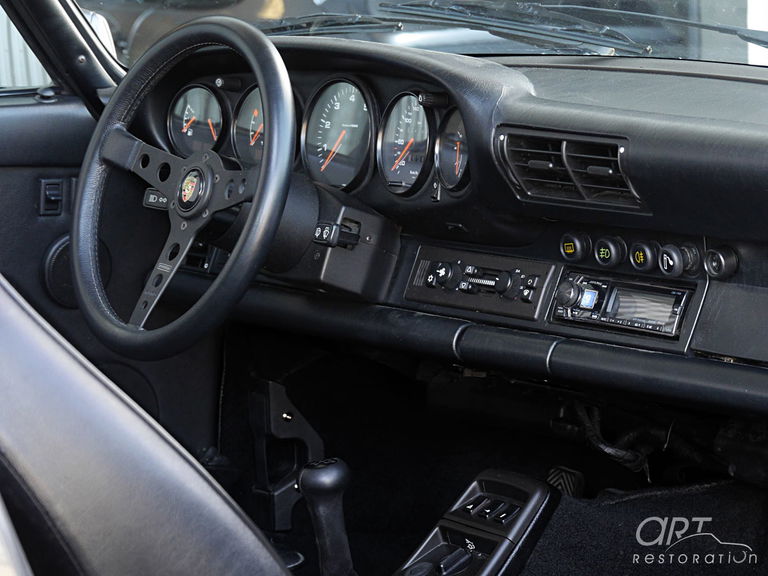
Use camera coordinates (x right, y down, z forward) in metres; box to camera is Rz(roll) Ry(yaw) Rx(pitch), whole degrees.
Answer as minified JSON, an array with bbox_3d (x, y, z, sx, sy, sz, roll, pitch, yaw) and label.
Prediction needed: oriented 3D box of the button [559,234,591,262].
[{"bbox_3d":[0.195,-0.040,2.432,0.022,0.028,0.028,-6,10,-38],"label":"button"}]

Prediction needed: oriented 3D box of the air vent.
[{"bbox_3d":[0.190,-0.116,2.364,0.050,0.078,0.186,-22,19,-35],"label":"air vent"}]

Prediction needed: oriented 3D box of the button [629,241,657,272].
[{"bbox_3d":[0.254,-0.031,2.358,0.022,0.028,0.028,-6,10,-38],"label":"button"}]

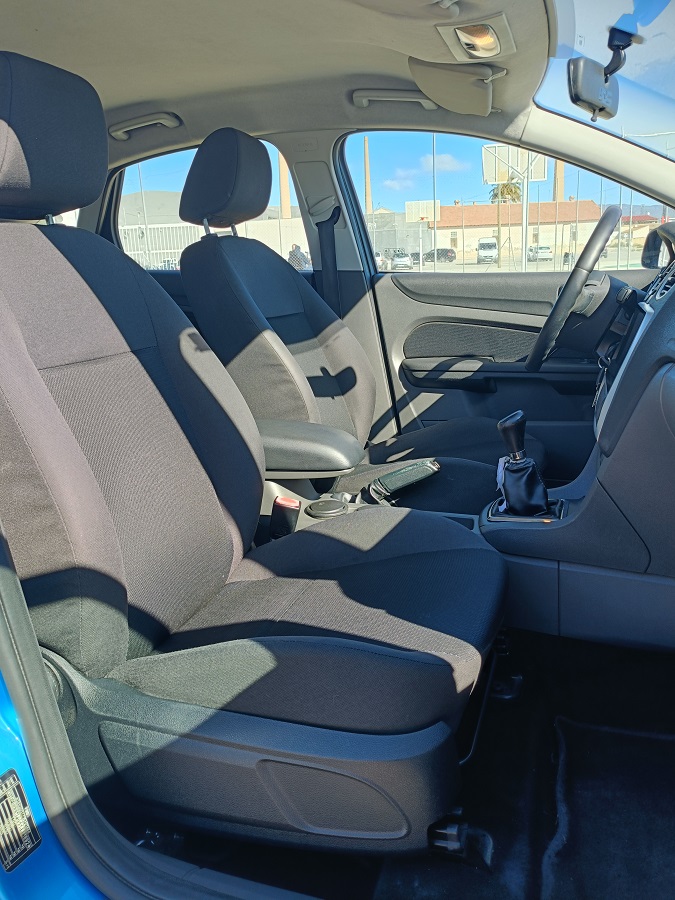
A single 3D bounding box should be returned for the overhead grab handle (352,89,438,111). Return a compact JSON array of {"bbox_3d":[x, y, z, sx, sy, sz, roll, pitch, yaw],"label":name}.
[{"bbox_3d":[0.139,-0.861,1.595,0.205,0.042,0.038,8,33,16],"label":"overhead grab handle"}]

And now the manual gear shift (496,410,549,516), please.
[{"bbox_3d":[0.339,0.023,1.180,0.090,0.185,0.080,3,16,19],"label":"manual gear shift"}]

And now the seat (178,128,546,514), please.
[{"bbox_3d":[0.072,-0.293,1.588,0.860,1.000,0.520,3,16,19],"label":"seat"}]

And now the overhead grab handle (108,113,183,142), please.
[{"bbox_3d":[-0.514,-0.871,1.754,0.205,0.042,0.038,-4,29,18],"label":"overhead grab handle"}]

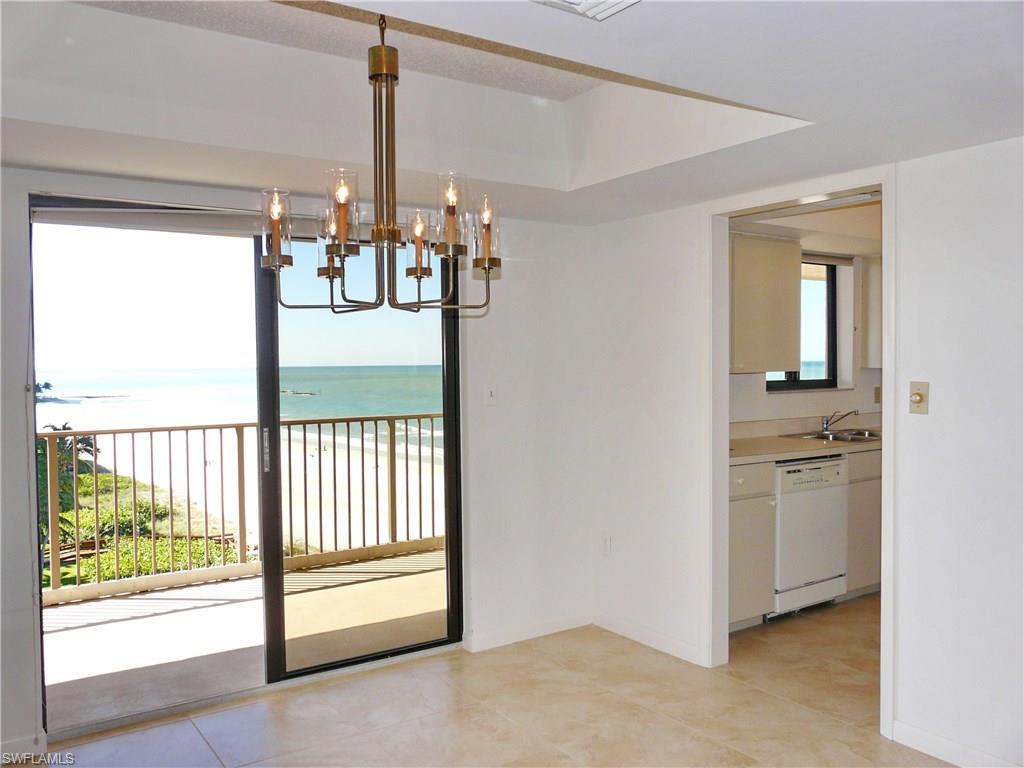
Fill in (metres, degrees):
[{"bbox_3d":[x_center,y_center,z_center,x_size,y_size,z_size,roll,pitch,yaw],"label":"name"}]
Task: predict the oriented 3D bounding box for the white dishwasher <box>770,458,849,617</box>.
[{"bbox_3d":[1.474,0.813,4.715,0.605,0.847,0.615,-2,2,-33],"label":"white dishwasher"}]

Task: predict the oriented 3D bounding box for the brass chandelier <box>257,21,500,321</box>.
[{"bbox_3d":[-0.374,-0.663,2.438,0.680,0.870,0.660,-1,2,-16],"label":"brass chandelier"}]

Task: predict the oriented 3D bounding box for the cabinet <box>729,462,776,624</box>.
[{"bbox_3d":[1.003,0.803,4.434,0.480,0.810,0.610,-2,2,-33],"label":"cabinet"}]

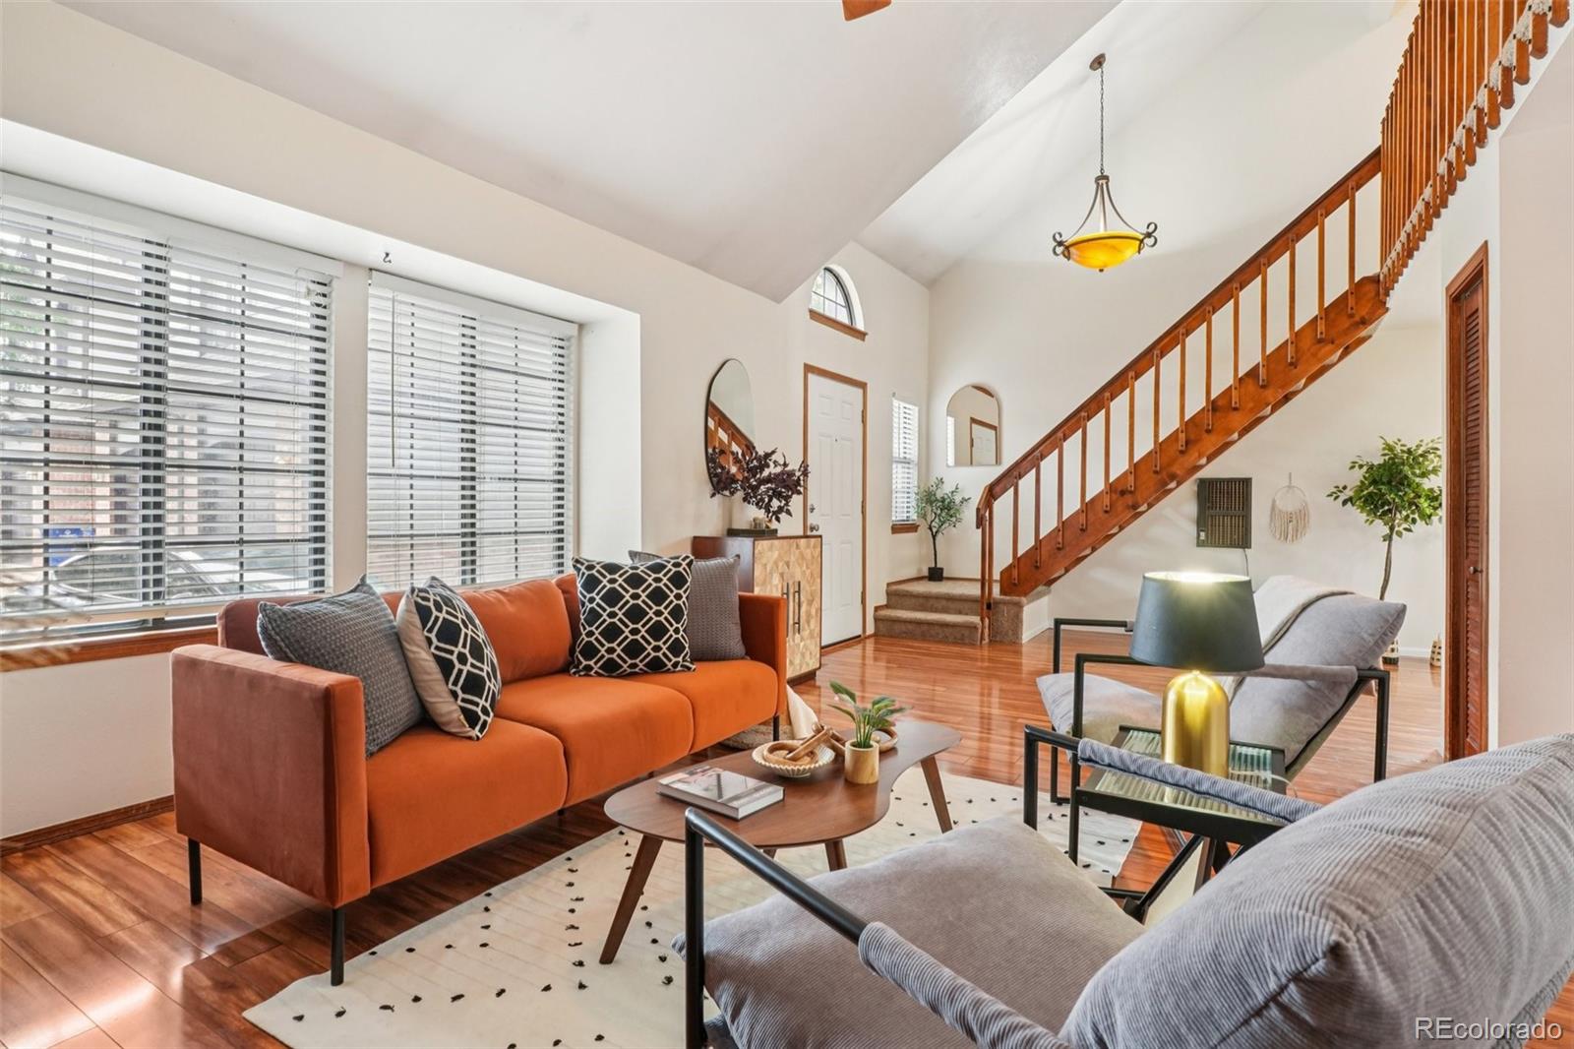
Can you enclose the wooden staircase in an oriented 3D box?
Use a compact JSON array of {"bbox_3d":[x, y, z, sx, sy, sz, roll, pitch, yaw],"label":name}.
[{"bbox_3d":[2.820,-0.692,5.236,2.499,3.254,0.979,0,1,35],"label":"wooden staircase"}]

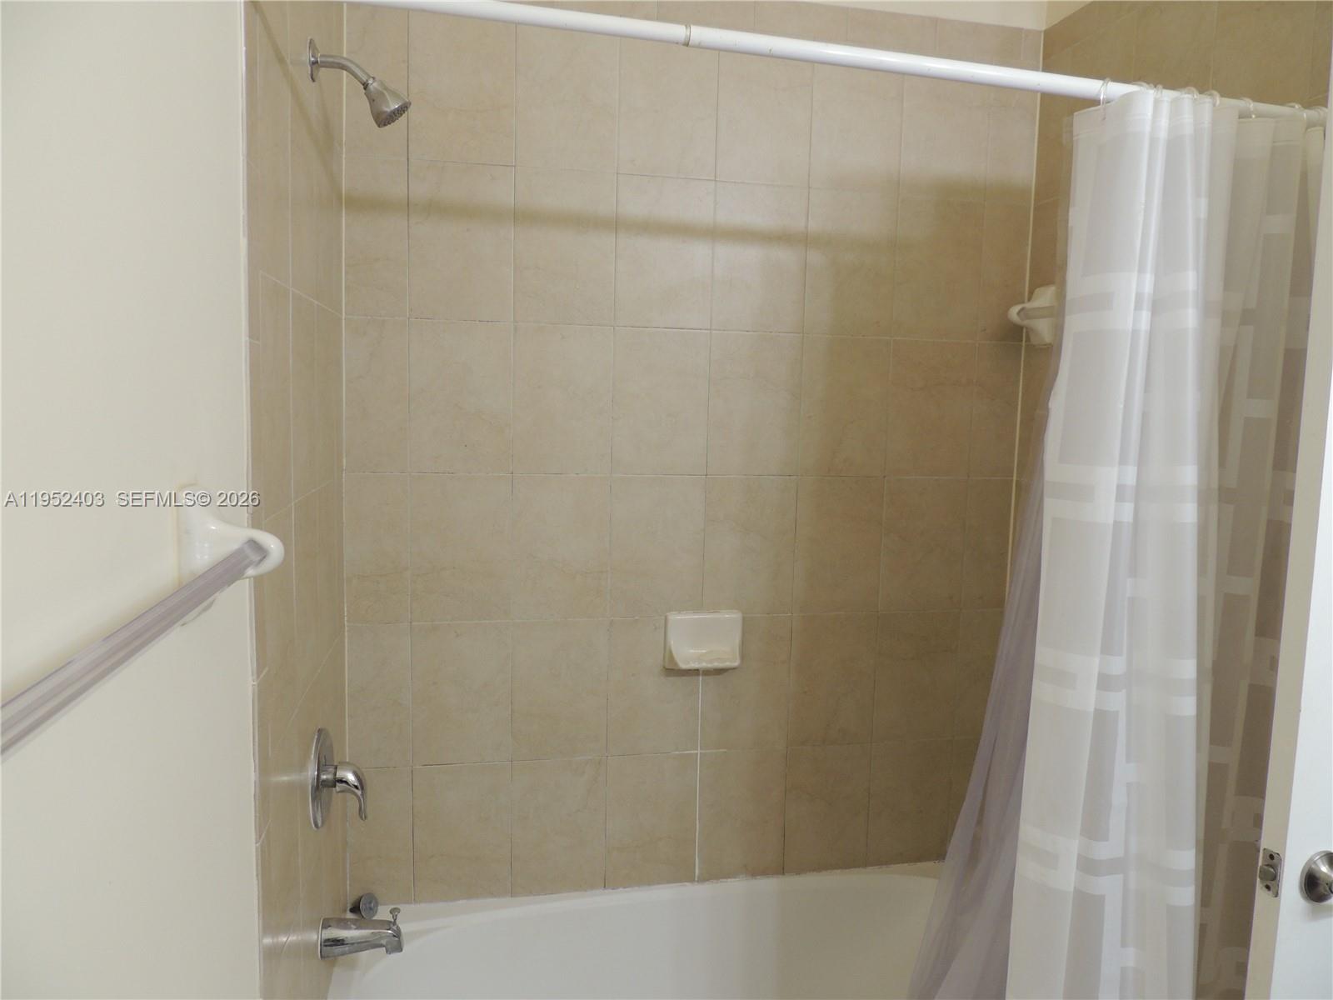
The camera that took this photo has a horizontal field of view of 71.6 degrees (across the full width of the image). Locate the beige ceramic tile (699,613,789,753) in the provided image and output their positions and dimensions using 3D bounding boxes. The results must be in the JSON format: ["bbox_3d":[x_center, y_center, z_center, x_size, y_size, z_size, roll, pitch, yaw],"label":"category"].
[{"bbox_3d":[0.174,0.403,2.043,0.202,0.303,0.010,0,6,-11],"label":"beige ceramic tile"}]

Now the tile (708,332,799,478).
[{"bbox_3d":[0.191,-0.205,2.002,0.204,0.306,0.010,0,6,-11],"label":"tile"}]

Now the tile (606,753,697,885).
[{"bbox_3d":[-0.032,0.705,2.037,0.202,0.299,0.010,0,6,-12],"label":"tile"}]

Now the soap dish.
[{"bbox_3d":[0.087,0.310,1.977,0.166,0.127,0.069,0,6,-12],"label":"soap dish"}]

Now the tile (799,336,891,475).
[{"bbox_3d":[0.393,-0.205,2.042,0.204,0.306,0.010,0,6,-11],"label":"tile"}]

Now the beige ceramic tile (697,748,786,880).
[{"bbox_3d":[0.167,0.706,2.080,0.202,0.300,0.009,0,6,-11],"label":"beige ceramic tile"}]

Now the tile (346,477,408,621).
[{"bbox_3d":[-0.585,0.100,1.881,0.125,0.306,0.010,0,6,-11],"label":"tile"}]

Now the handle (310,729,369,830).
[{"bbox_3d":[-0.546,0.467,1.562,0.079,0.164,0.164,0,6,-11],"label":"handle"}]

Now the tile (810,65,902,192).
[{"bbox_3d":[0.408,-0.818,1.976,0.204,0.306,0.010,0,6,-11],"label":"tile"}]

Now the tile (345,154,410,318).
[{"bbox_3d":[-0.561,-0.508,1.794,0.117,0.303,0.009,0,6,-11],"label":"tile"}]

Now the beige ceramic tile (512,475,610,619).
[{"bbox_3d":[-0.218,0.099,1.929,0.202,0.303,0.010,0,6,-11],"label":"beige ceramic tile"}]

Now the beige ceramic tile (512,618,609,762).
[{"bbox_3d":[-0.226,0.403,1.966,0.201,0.302,0.009,0,7,-12],"label":"beige ceramic tile"}]

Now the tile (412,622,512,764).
[{"bbox_3d":[-0.425,0.403,1.926,0.202,0.303,0.009,0,6,-11],"label":"tile"}]

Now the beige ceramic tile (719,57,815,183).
[{"bbox_3d":[0.204,-0.810,1.917,0.202,0.303,0.010,0,6,-12],"label":"beige ceramic tile"}]

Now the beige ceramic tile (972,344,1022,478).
[{"bbox_3d":[0.744,-0.201,2.090,0.112,0.303,0.010,0,6,-11],"label":"beige ceramic tile"}]

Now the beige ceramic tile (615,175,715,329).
[{"bbox_3d":[-0.003,-0.507,1.906,0.202,0.303,0.009,0,6,-11],"label":"beige ceramic tile"}]

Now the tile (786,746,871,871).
[{"bbox_3d":[0.366,0.708,2.123,0.201,0.302,0.009,0,7,-12],"label":"tile"}]

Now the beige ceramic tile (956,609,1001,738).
[{"bbox_3d":[0.730,0.405,2.159,0.111,0.303,0.009,0,6,-11],"label":"beige ceramic tile"}]

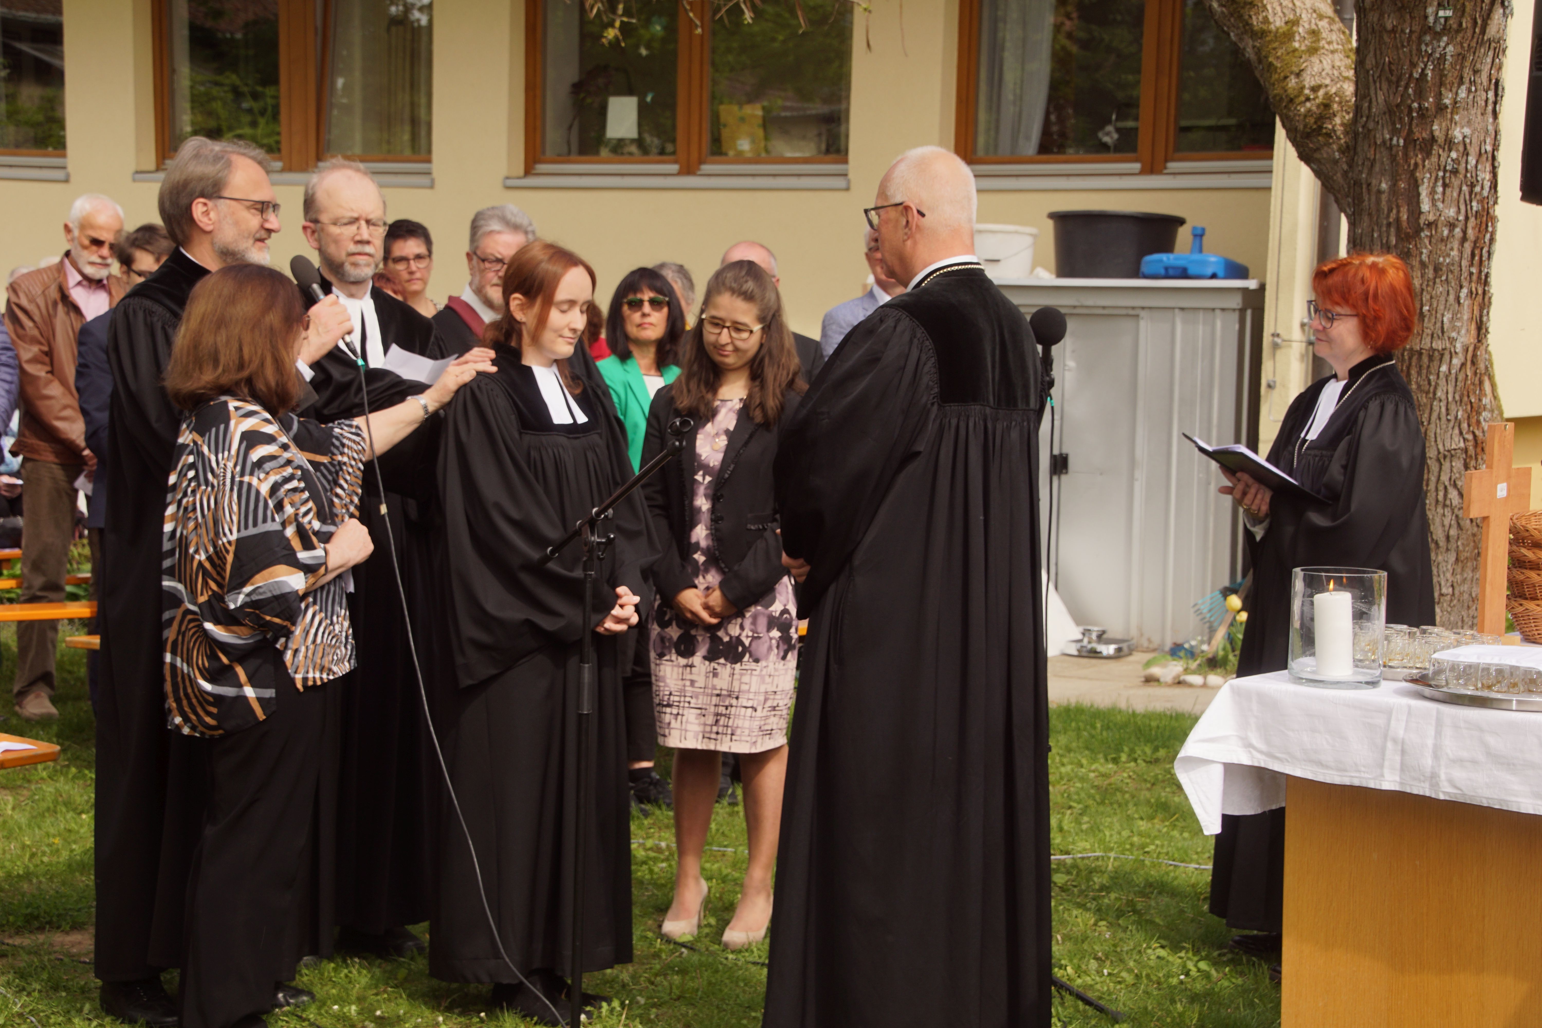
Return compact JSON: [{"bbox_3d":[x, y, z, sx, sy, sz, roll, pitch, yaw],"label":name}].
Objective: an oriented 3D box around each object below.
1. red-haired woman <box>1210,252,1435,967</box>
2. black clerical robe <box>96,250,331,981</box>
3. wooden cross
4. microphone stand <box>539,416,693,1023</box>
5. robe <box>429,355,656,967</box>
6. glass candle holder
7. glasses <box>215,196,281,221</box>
[{"bbox_3d":[1.290,0.220,7.508,0.480,1.658,0.520,-2,6,-29],"label":"red-haired woman"},{"bbox_3d":[-1.190,0.225,6.859,0.490,1.572,0.560,2,6,2],"label":"black clerical robe"},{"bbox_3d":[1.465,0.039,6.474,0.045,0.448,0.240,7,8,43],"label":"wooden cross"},{"bbox_3d":[-0.329,0.471,6.253,0.580,1.325,0.560,2,6,3],"label":"microphone stand"},{"bbox_3d":[-0.491,0.329,6.822,0.520,1.359,0.400,-4,8,-42],"label":"robe"},{"bbox_3d":[1.050,0.207,5.939,0.176,0.199,0.176,1,6,0],"label":"glass candle holder"},{"bbox_3d":[-1.118,-0.645,6.770,0.140,0.046,0.142,7,6,4],"label":"glasses"}]

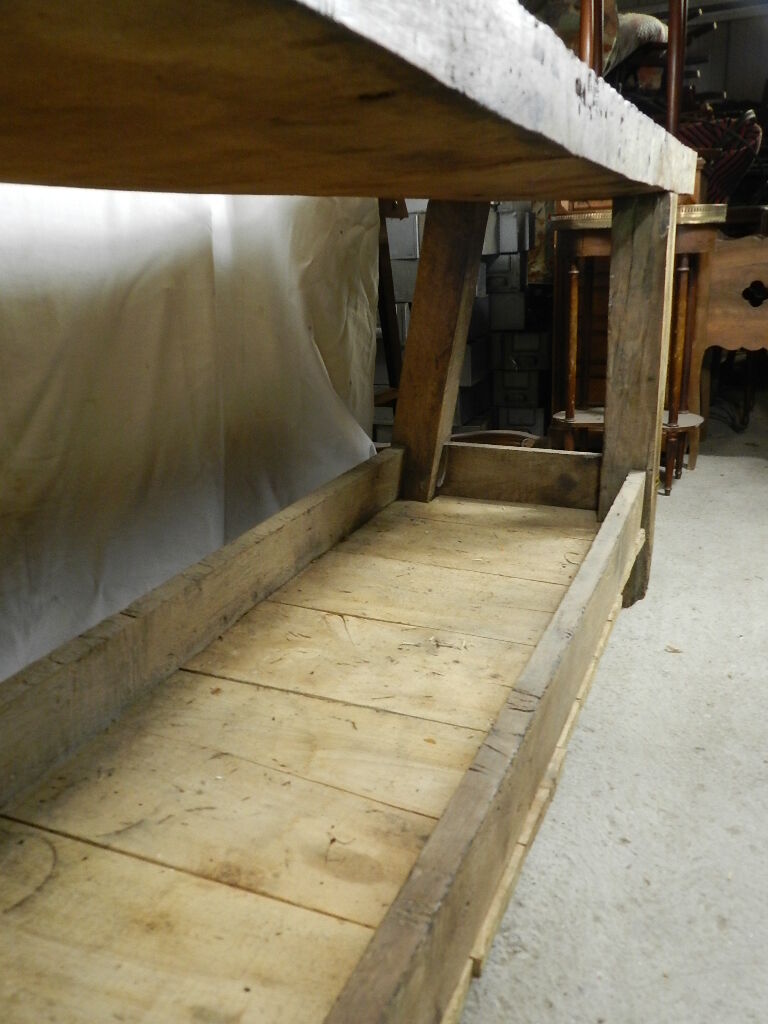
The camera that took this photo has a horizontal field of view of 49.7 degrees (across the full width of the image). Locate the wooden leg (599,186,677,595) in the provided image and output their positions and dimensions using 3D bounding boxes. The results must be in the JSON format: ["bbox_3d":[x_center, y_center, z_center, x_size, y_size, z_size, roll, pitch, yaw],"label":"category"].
[{"bbox_3d":[0.472,-0.195,1.563,0.094,0.752,0.103,6,20,23],"label":"wooden leg"}]

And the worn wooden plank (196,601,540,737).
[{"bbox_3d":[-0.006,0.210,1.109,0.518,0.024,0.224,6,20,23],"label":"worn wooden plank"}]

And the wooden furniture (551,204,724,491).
[{"bbox_3d":[0.679,-0.445,2.294,0.418,0.743,0.254,6,20,23],"label":"wooden furniture"}]

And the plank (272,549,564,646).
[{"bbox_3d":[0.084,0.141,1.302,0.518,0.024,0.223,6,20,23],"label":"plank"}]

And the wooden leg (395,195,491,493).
[{"bbox_3d":[0.102,-0.260,1.708,0.095,0.713,0.097,16,24,19],"label":"wooden leg"}]

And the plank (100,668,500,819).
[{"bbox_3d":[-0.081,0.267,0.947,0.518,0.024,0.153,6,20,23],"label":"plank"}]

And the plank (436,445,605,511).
[{"bbox_3d":[0.277,-0.075,1.701,0.351,0.115,0.027,6,20,23],"label":"plank"}]

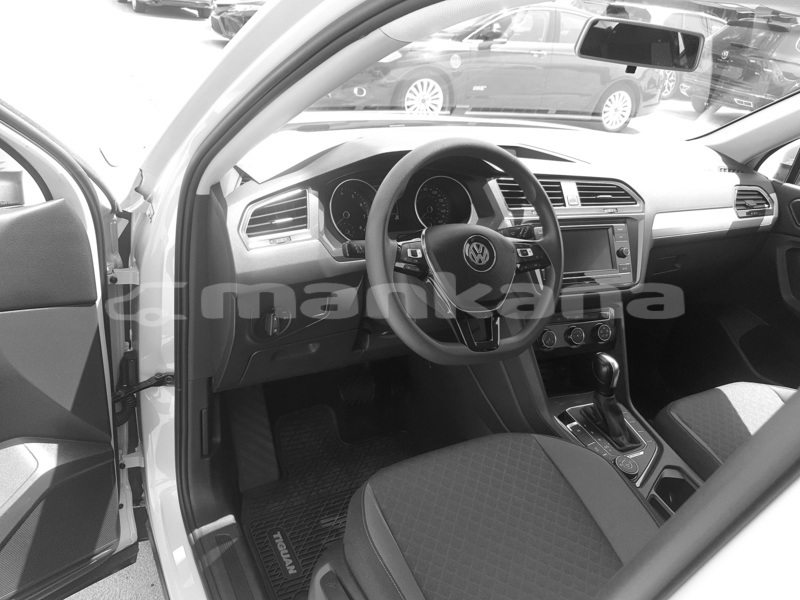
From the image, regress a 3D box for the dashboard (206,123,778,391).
[{"bbox_3d":[0.307,-0.172,1.455,1.480,0.440,0.540,-5,30,-24],"label":"dashboard"}]

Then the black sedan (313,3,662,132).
[{"bbox_3d":[1.290,-3.156,7.915,4.870,1.475,1.870,-6,30,-24],"label":"black sedan"}]

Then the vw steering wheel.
[{"bbox_3d":[0.107,-0.085,1.008,0.370,0.365,0.110,-5,1,-24],"label":"vw steering wheel"}]

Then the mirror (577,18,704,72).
[{"bbox_3d":[0.427,-0.455,1.071,0.249,0.072,0.040,1,30,-14],"label":"mirror"}]

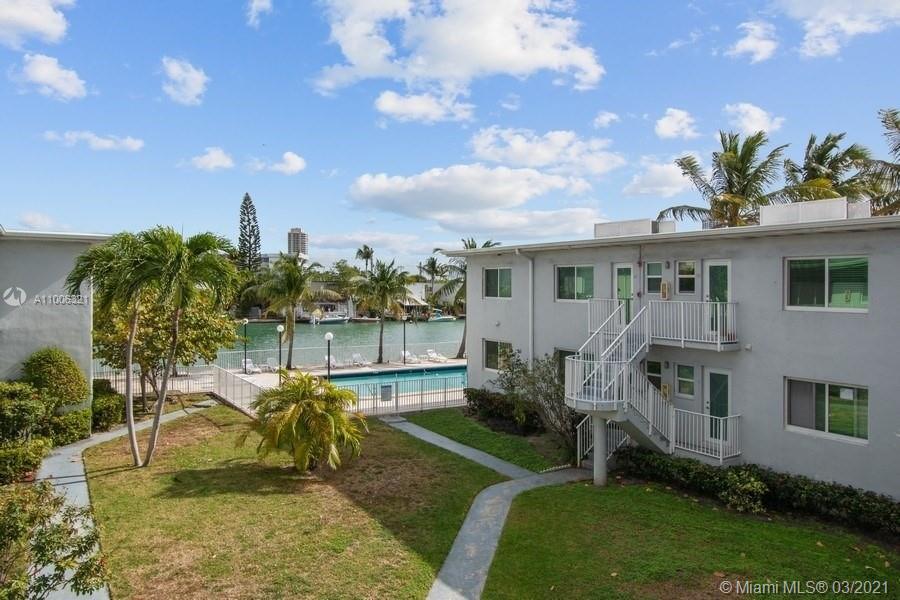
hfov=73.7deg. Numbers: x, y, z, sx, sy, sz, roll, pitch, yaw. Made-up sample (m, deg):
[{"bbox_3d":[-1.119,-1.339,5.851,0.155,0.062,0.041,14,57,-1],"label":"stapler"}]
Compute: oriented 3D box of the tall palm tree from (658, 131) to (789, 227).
[{"bbox_3d":[13.244,-1.775,28.886,6.200,12.326,6.000,0,1,0],"label":"tall palm tree"}]

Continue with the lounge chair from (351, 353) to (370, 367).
[{"bbox_3d":[-5.500,3.619,37.292,1.550,0.880,0.680,0,1,-31],"label":"lounge chair"}]

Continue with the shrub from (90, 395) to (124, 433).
[{"bbox_3d":[-11.998,3.886,20.890,1.250,1.100,1.250,0,1,0],"label":"shrub"}]

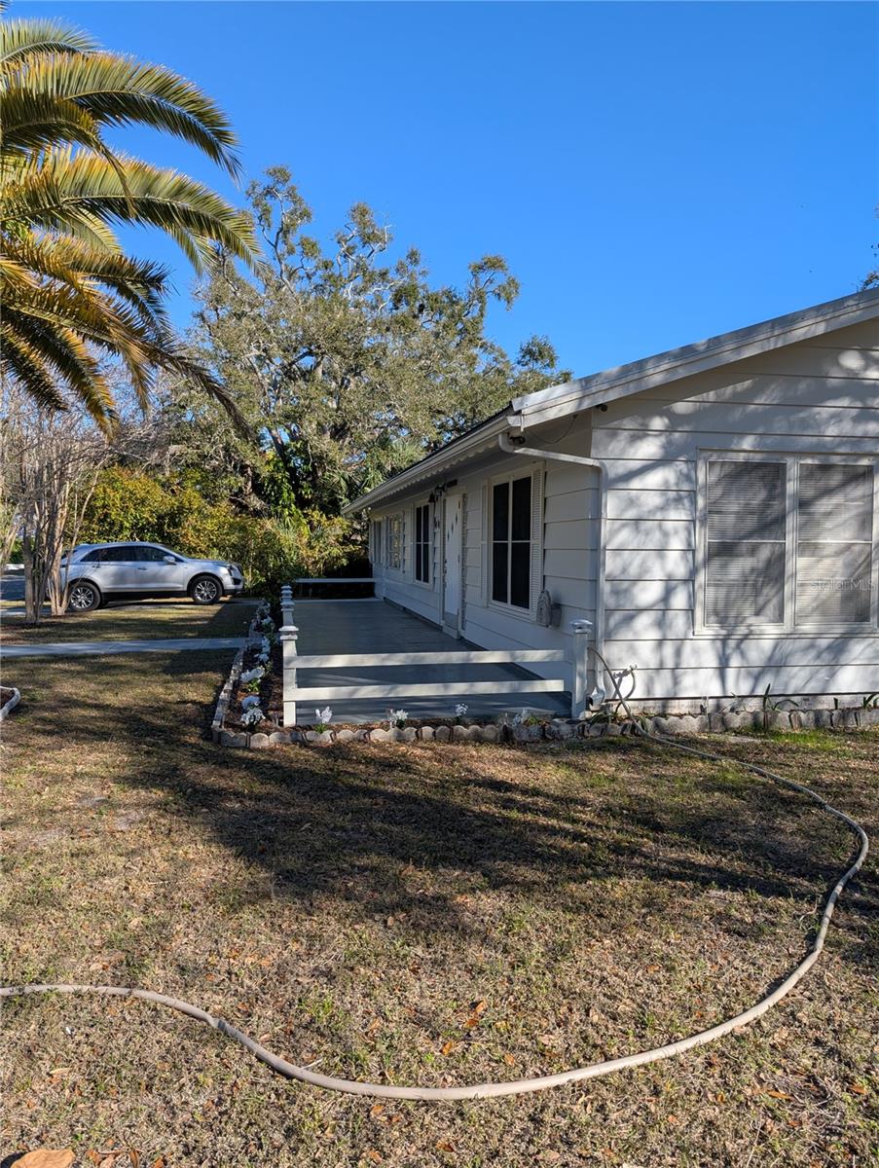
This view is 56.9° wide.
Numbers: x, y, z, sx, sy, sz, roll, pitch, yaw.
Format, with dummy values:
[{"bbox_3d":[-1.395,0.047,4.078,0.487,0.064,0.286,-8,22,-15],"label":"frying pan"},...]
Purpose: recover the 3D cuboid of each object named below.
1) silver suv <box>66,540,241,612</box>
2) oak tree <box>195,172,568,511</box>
[{"bbox_3d":[-7.420,-0.250,20.600,4.810,1.680,1.920,-3,3,-12],"label":"silver suv"},{"bbox_3d":[-2.273,-7.669,30.654,15.300,15.800,14.500,0,3,-11],"label":"oak tree"}]

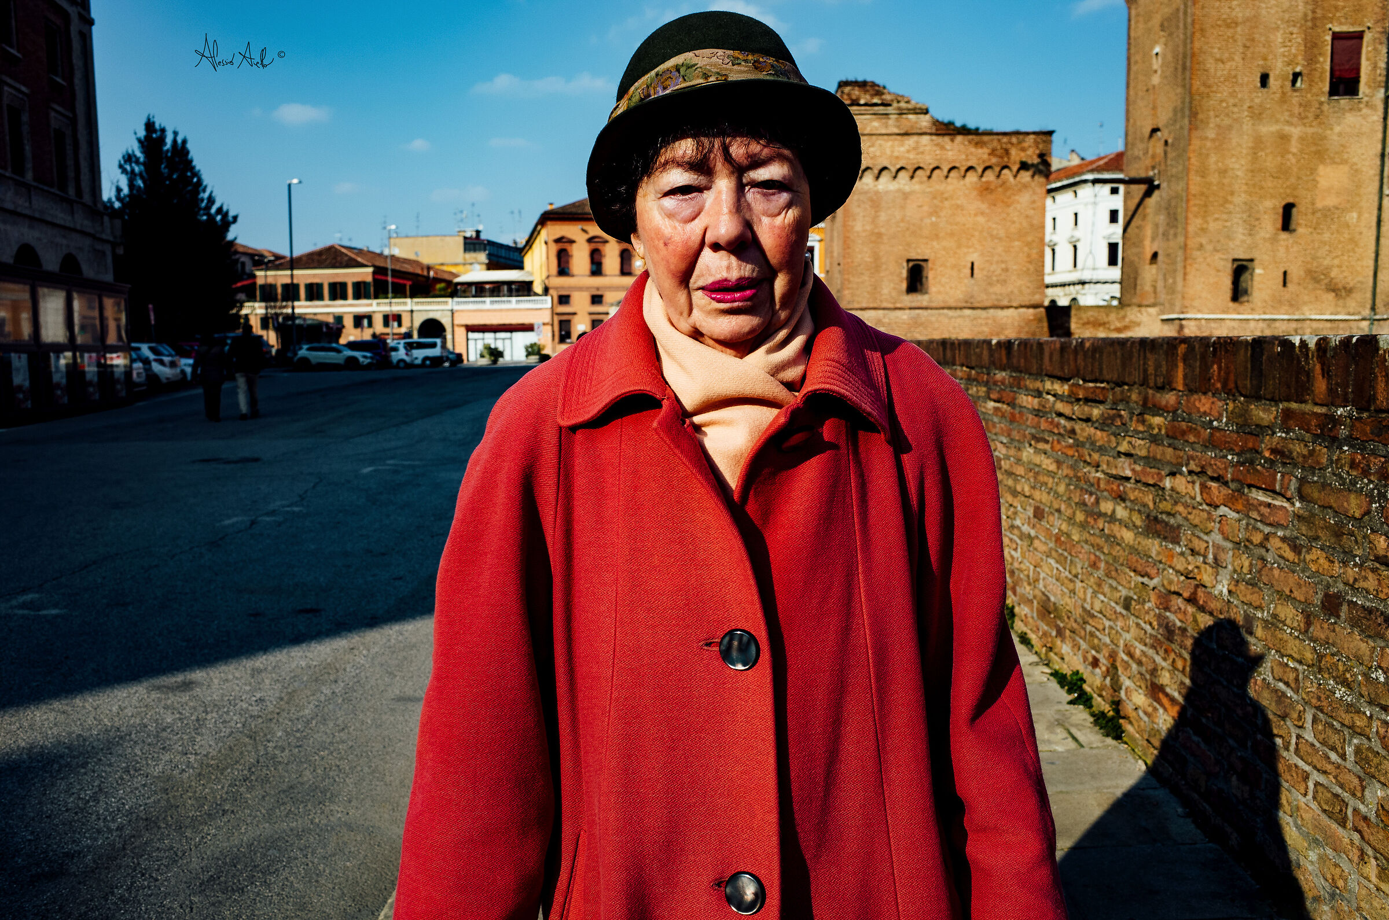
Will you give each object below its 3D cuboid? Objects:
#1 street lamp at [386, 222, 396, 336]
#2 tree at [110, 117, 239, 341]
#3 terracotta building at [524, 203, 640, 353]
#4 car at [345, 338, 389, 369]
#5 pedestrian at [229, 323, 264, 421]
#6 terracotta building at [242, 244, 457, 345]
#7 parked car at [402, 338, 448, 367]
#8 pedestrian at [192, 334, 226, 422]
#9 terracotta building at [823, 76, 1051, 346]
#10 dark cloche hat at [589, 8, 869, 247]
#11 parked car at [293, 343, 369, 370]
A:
[{"bbox_3d":[-20.862,-11.461,74.205,0.800,9.900,0.300,0,6,0],"label":"street lamp"},{"bbox_3d":[-27.300,-11.301,56.120,7.300,13.400,7.300,0,6,0],"label":"tree"},{"bbox_3d":[-9.288,-18.830,112.841,16.000,16.200,39.000,-1,6,-11],"label":"terracotta building"},{"bbox_3d":[-19.900,-6.057,62.711,4.100,1.580,1.750,1,6,6],"label":"car"},{"bbox_3d":[-8.330,-1.610,19.941,0.560,1.770,0.400,-1,6,-11],"label":"pedestrian"},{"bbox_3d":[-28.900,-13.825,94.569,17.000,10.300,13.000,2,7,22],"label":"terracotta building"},{"bbox_3d":[-17.920,-6.741,67.966,4.350,1.800,1.820,0,6,-1],"label":"parked car"},{"bbox_3d":[-9.065,-1.513,20.152,0.560,1.620,0.360,-2,6,-14],"label":"pedestrian"},{"bbox_3d":[13.600,-12.639,60.202,11.400,15.200,8.500,0,6,3],"label":"terracotta building"},{"bbox_3d":[0.017,-0.307,0.901,0.238,0.165,0.260,-6,-12,1],"label":"dark cloche hat"},{"bbox_3d":[-21.008,-5.977,62.315,4.400,1.500,1.800,-1,6,-9],"label":"parked car"}]

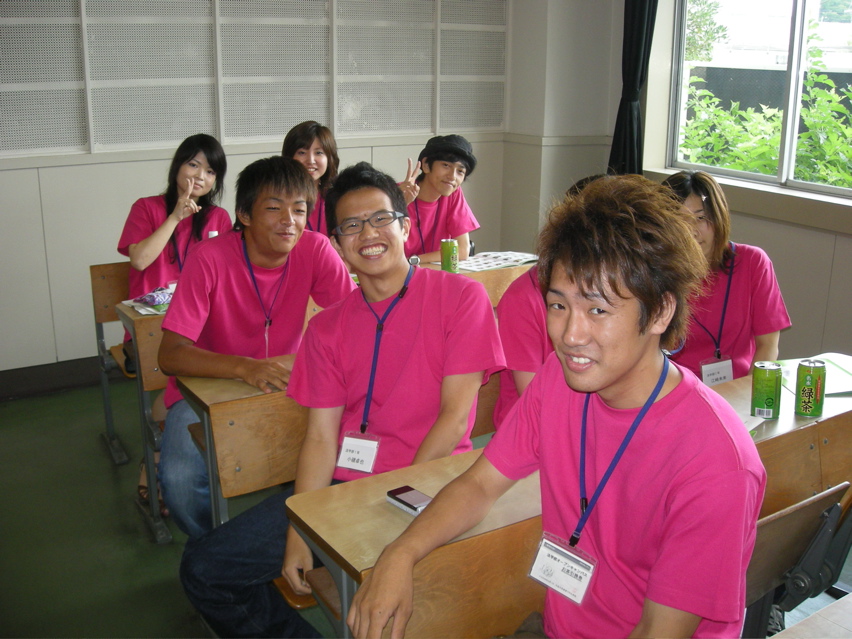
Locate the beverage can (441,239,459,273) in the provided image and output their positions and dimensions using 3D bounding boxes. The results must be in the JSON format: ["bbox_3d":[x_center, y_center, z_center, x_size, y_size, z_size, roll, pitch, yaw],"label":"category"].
[{"bbox_3d":[0.091,-0.242,3.280,0.066,0.122,0.066,1,17,2],"label":"beverage can"}]

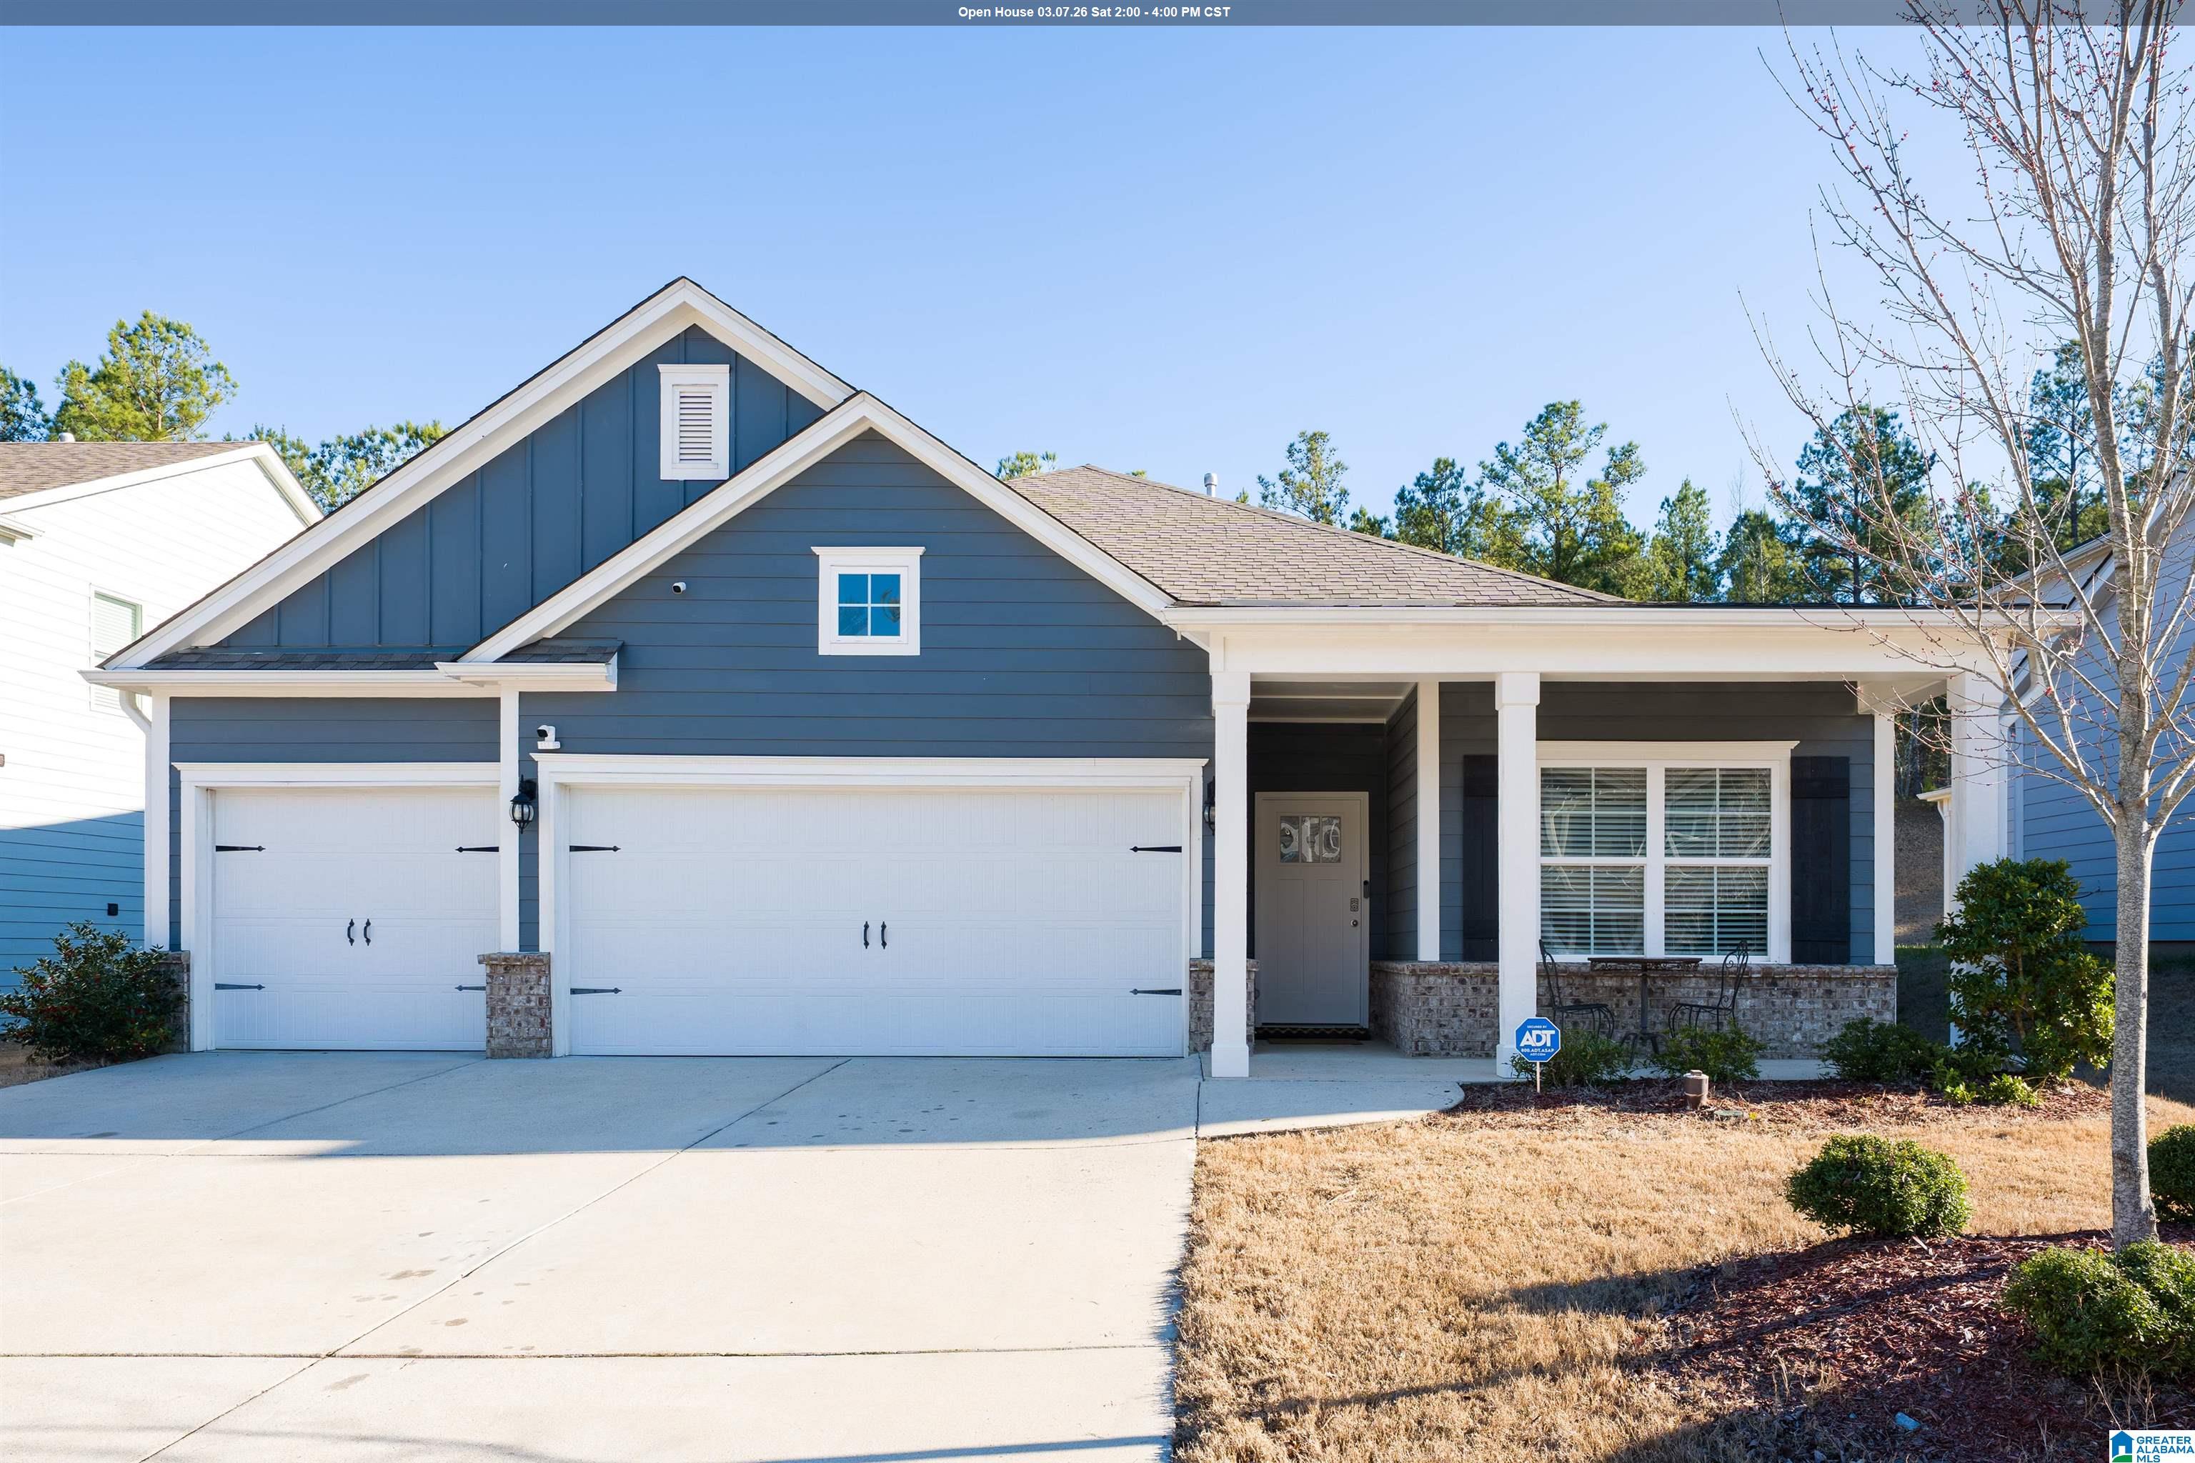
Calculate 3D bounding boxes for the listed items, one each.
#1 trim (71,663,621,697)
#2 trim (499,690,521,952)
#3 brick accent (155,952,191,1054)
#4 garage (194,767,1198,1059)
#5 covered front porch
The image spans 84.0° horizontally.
[{"bbox_3d":[-5.680,-0.390,9.400,4.200,0.240,0.580,0,0,0],"label":"trim"},{"bbox_3d":[-4.530,0.694,9.430,0.160,2.020,0.120,0,0,0],"label":"trim"},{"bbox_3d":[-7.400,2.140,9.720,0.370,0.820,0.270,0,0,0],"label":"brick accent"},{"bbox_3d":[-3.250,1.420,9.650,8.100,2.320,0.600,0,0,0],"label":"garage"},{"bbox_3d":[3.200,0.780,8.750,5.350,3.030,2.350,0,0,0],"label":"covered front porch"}]

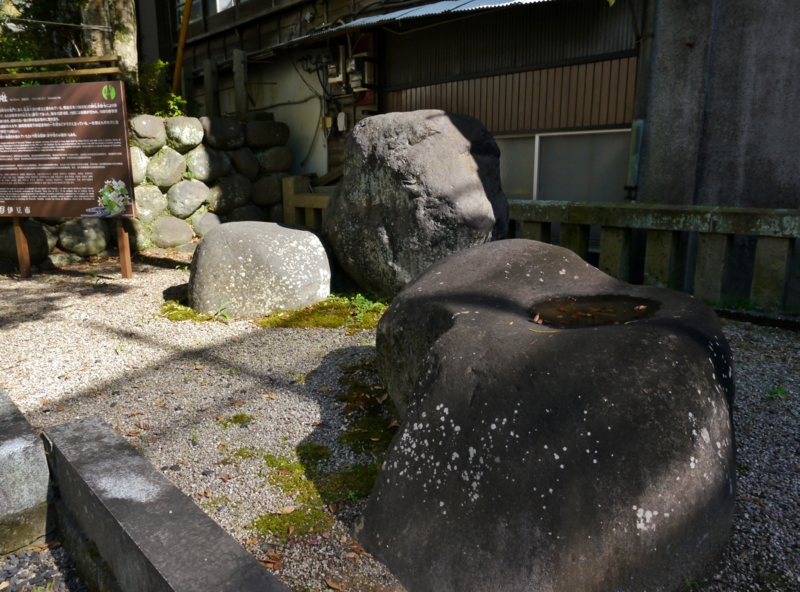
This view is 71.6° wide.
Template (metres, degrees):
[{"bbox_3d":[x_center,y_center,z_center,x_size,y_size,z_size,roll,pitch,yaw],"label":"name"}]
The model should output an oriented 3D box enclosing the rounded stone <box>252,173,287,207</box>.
[{"bbox_3d":[-1.487,-1.239,6.459,0.384,0.389,0.468,11,17,42],"label":"rounded stone"}]

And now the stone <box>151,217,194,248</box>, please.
[{"bbox_3d":[-3.166,-0.882,7.703,0.589,0.438,0.482,-2,12,-12],"label":"stone"}]

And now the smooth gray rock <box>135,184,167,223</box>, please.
[{"bbox_3d":[-2.980,-1.096,6.573,0.460,0.450,0.400,-12,17,-43],"label":"smooth gray rock"}]

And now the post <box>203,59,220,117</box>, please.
[{"bbox_3d":[-2.291,-2.514,6.753,0.180,0.680,0.100,11,17,42],"label":"post"}]

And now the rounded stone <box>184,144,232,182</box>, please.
[{"bbox_3d":[-2.674,-1.850,7.747,0.634,0.510,0.555,-2,12,-12],"label":"rounded stone"}]

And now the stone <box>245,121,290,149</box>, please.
[{"bbox_3d":[-1.521,-1.860,6.393,0.377,0.309,0.568,11,17,42],"label":"stone"}]

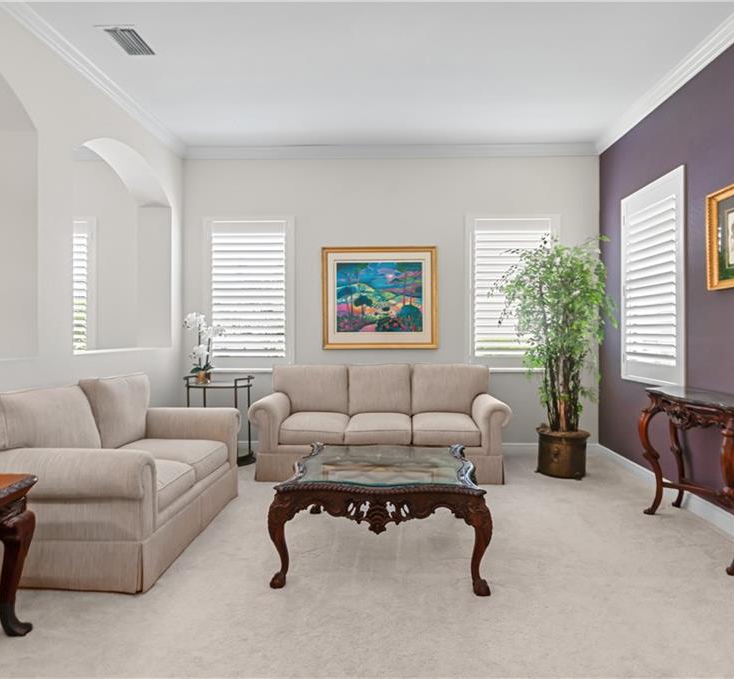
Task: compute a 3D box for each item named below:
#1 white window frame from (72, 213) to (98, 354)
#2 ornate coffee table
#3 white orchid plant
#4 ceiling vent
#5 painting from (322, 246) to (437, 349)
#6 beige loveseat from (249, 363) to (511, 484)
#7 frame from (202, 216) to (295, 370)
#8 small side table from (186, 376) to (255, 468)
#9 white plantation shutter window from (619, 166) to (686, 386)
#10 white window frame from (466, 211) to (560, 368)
[{"bbox_3d":[-3.195,-0.498,4.922,0.896,1.485,0.069,0,1,2],"label":"white window frame"},{"bbox_3d":[0.102,0.934,2.736,1.040,0.487,1.020,0,0,5],"label":"ornate coffee table"},{"bbox_3d":[-1.514,0.056,4.548,0.370,0.615,0.250,0,0,2],"label":"white orchid plant"},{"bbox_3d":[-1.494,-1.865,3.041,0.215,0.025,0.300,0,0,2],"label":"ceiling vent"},{"bbox_3d":[0.131,-0.409,4.771,1.141,1.010,0.050,0,1,2],"label":"painting"},{"bbox_3d":[0.118,0.696,4.348,2.158,0.931,0.881,0,1,2],"label":"beige loveseat"},{"bbox_3d":[-1.171,-0.452,4.804,0.925,1.545,0.070,0,0,2],"label":"frame"},{"bbox_3d":[-1.383,0.754,4.546,0.668,0.802,0.554,0,1,2],"label":"small side table"},{"bbox_3d":[2.238,-0.432,3.816,0.060,1.570,0.885,0,0,2],"label":"white plantation shutter window"},{"bbox_3d":[1.423,-0.456,4.726,0.920,1.535,0.070,0,0,2],"label":"white window frame"}]

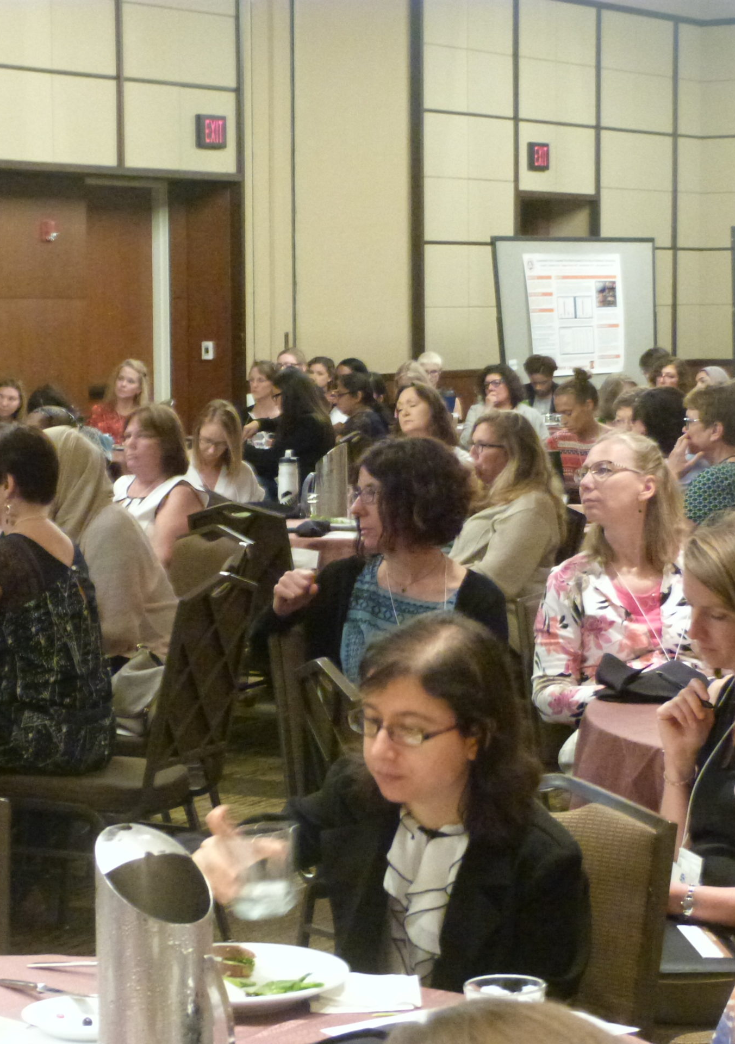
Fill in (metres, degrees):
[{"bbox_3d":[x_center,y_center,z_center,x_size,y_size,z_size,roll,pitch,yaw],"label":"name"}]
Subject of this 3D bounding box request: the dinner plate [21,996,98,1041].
[{"bbox_3d":[-0.303,0.572,3.300,0.180,0.023,0.180,0,5,0],"label":"dinner plate"}]

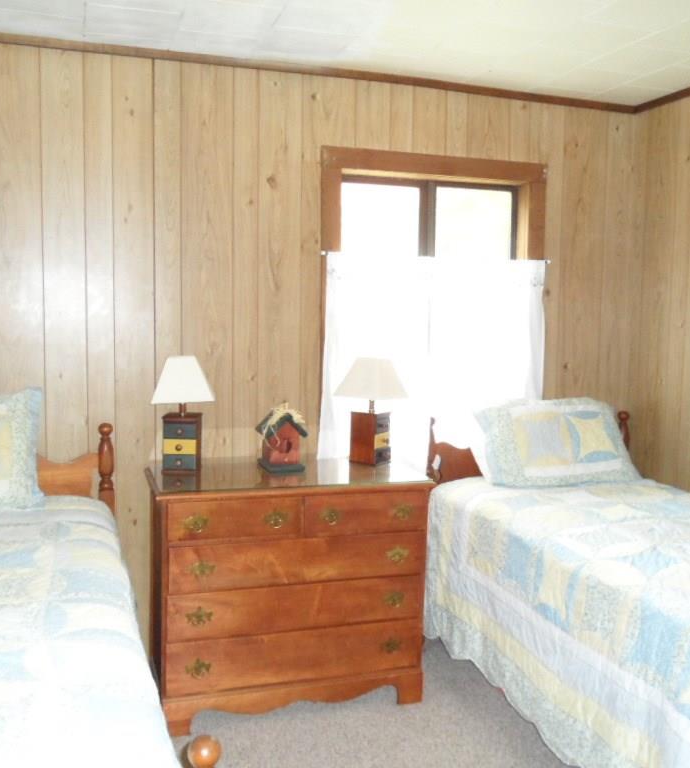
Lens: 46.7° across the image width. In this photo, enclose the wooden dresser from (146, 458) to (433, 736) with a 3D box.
[{"bbox_3d":[-0.224,0.775,3.108,1.010,0.855,0.505,-1,6,-16],"label":"wooden dresser"}]

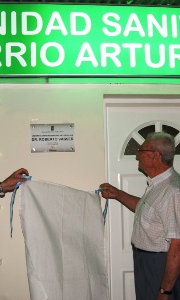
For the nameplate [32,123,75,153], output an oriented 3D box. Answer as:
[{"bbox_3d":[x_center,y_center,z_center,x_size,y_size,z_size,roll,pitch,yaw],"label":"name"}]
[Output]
[{"bbox_3d":[-0.260,-0.086,2.870,0.307,0.200,0.018,-1,-4,-6],"label":"nameplate"}]

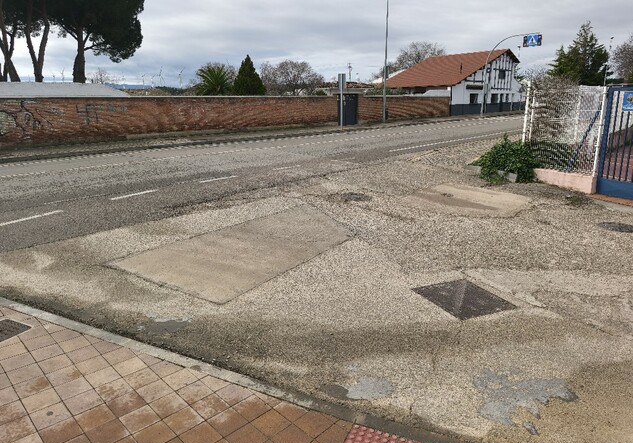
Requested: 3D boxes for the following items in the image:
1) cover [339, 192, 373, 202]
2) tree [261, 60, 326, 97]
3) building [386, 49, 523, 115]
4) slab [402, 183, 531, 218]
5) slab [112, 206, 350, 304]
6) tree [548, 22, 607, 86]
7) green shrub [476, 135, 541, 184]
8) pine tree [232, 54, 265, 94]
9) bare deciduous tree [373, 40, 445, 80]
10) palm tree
[{"bbox_3d":[0.709,-0.425,7.556,0.600,0.040,0.600,0,16,0],"label":"cover"},{"bbox_3d":[-2.602,-14.489,45.769,6.936,5.671,6.598,-1,16,-3],"label":"tree"},{"bbox_3d":[16.570,-16.216,49.155,16.644,6.800,9.600,-15,22,-41],"label":"building"},{"bbox_3d":[2.626,-0.349,7.298,2.011,0.050,2.168,15,22,42],"label":"slab"},{"bbox_3d":[-0.590,0.272,5.253,1.665,0.050,3.174,12,20,37],"label":"slab"},{"bbox_3d":[19.570,-11.095,31.186,3.857,6.968,4.265,9,19,29],"label":"tree"},{"bbox_3d":[4.222,-1.413,9.180,1.444,0.914,1.150,7,18,24],"label":"green shrub"},{"bbox_3d":[-4.995,-9.889,31.479,2.508,4.866,2.409,-3,16,-8],"label":"pine tree"},{"bbox_3d":[12.272,-19.234,55.878,9.408,8.902,9.134,3,17,11],"label":"bare deciduous tree"},{"bbox_3d":[-7.372,-9.298,30.605,2.819,4.256,2.747,-4,17,-12],"label":"palm tree"}]

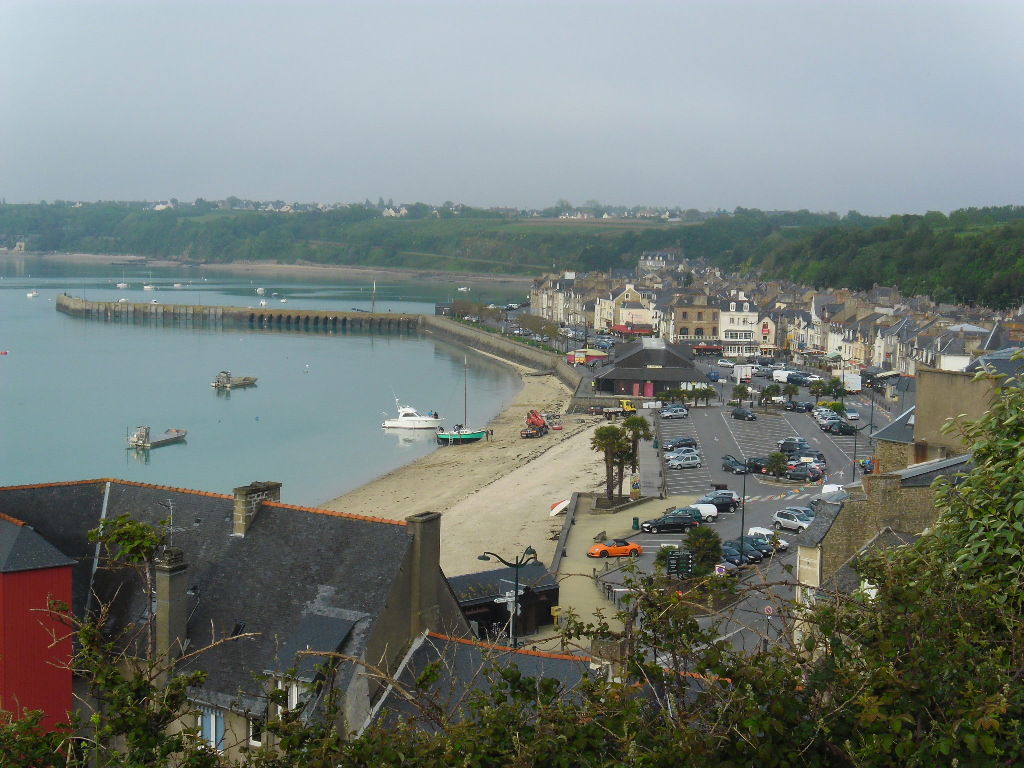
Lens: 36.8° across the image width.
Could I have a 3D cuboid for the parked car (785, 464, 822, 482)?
[{"bbox_3d":[30.980,9.460,164.300,3.850,1.450,1.680,5,7,39],"label":"parked car"}]

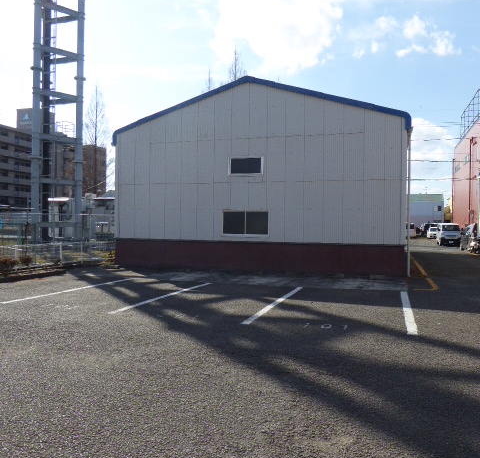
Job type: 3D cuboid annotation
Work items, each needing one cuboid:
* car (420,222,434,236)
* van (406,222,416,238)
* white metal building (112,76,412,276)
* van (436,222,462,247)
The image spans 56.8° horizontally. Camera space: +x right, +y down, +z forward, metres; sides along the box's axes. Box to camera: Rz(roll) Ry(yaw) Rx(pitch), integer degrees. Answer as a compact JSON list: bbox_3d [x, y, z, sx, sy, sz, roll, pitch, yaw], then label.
[{"bbox_3d":[27.091,0.241,63.000,1.700,1.700,4.200,1,0,18],"label":"car"},{"bbox_3d":[21.775,0.244,57.000,1.600,1.950,3.900,1,0,18],"label":"van"},{"bbox_3d":[2.853,-1.888,23.001,10.480,6.560,17.000,1,0,18],"label":"white metal building"},{"bbox_3d":[17.733,0.493,37.700,1.530,1.920,3.600,1,0,18],"label":"van"}]

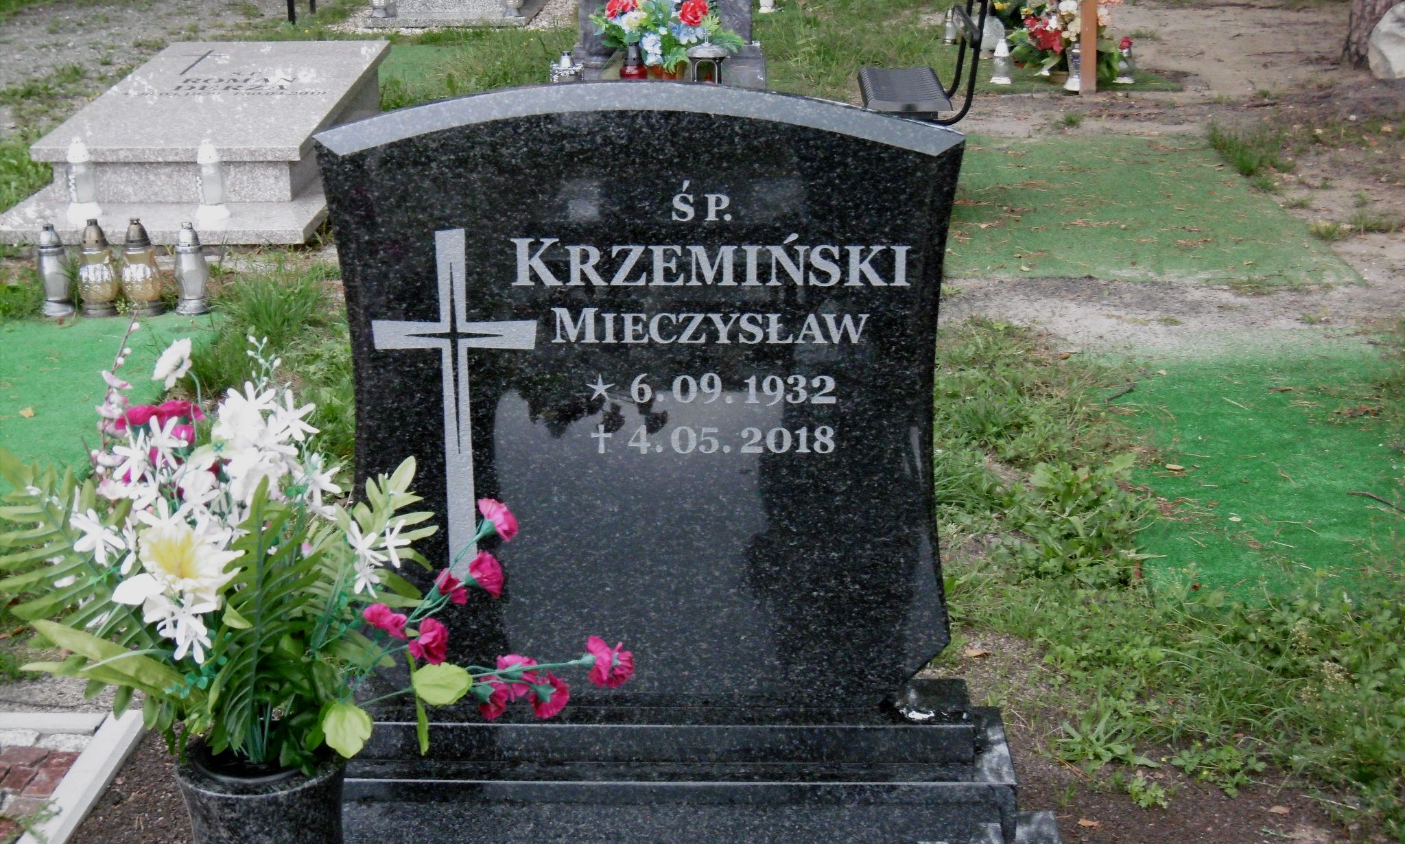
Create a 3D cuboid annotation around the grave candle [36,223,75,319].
[{"bbox_3d":[-1.813,-0.425,6.676,0.101,0.252,0.101,-4,15,-15],"label":"grave candle"}]

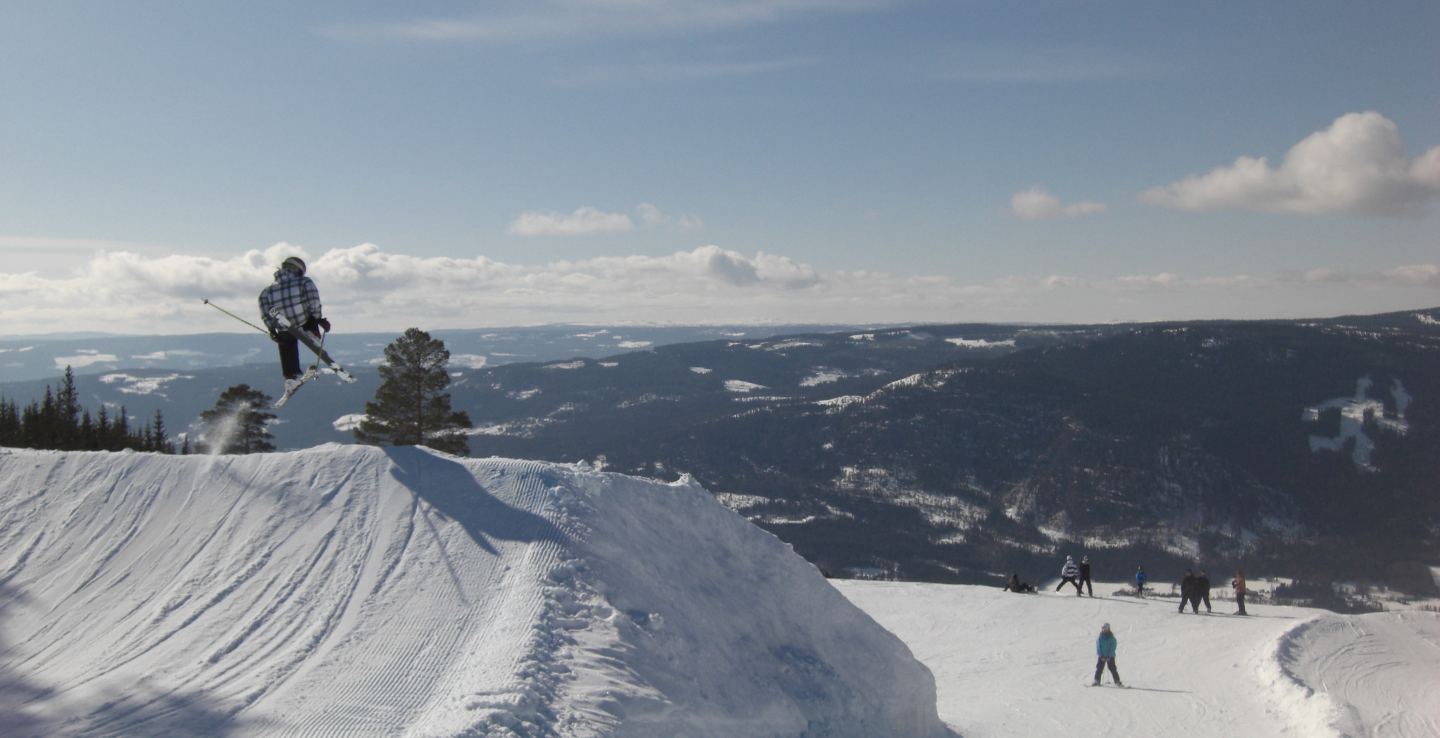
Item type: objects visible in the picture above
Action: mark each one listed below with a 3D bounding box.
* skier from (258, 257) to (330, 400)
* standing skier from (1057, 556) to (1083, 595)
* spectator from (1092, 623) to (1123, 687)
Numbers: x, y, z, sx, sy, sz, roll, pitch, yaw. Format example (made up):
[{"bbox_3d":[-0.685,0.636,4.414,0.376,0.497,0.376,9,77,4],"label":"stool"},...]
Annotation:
[{"bbox_3d":[-5.105,-0.494,19.000,0.780,1.660,0.750,0,2,15],"label":"skier"},{"bbox_3d":[14.940,8.815,67.500,1.050,1.600,0.500,0,2,10],"label":"standing skier"},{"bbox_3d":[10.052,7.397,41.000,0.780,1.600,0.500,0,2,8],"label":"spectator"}]

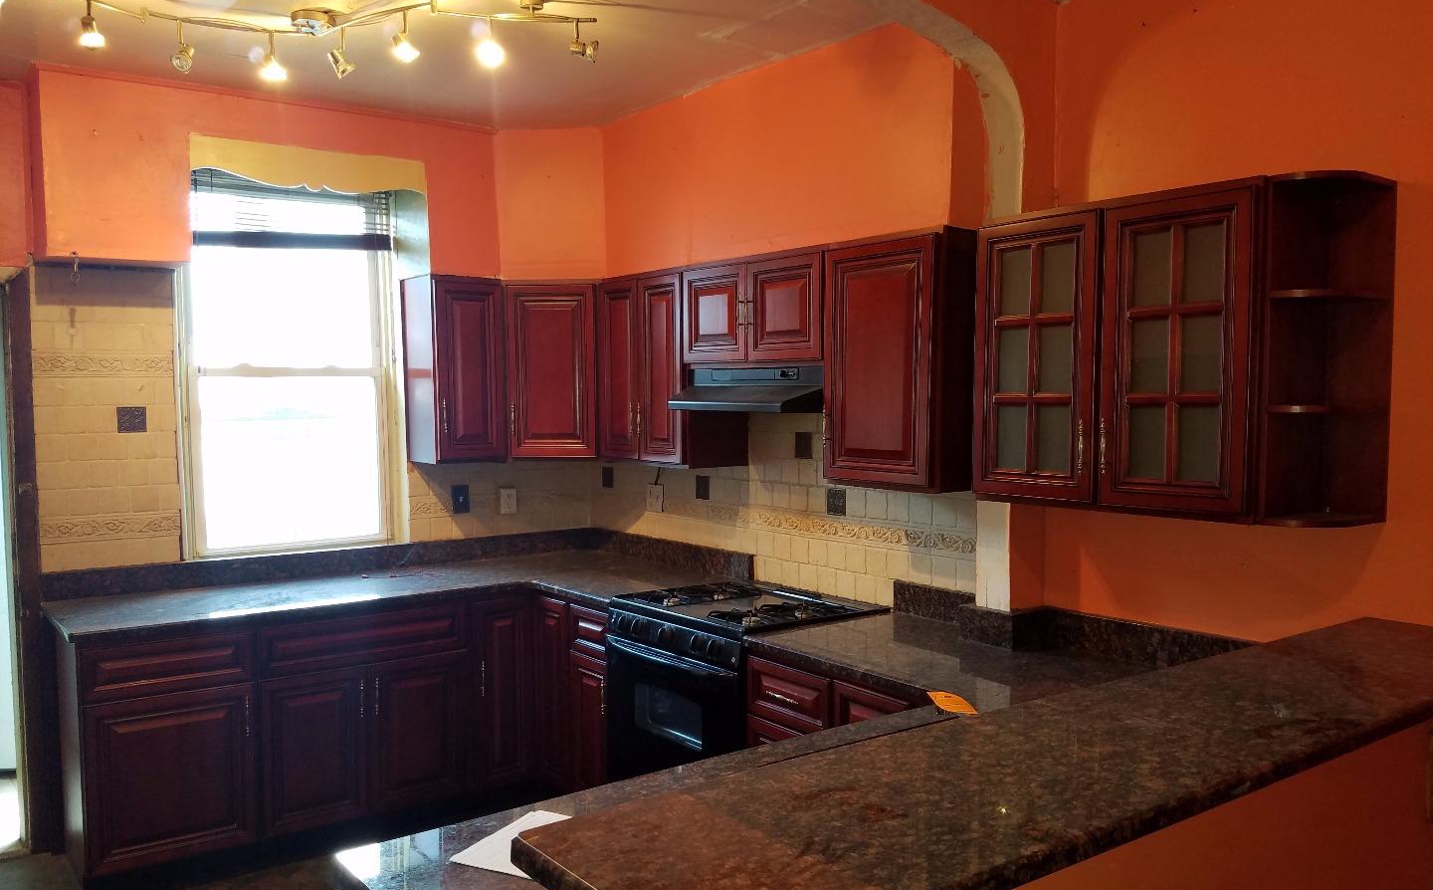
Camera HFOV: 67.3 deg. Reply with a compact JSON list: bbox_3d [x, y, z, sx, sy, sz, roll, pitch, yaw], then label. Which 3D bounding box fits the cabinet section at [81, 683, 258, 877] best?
[{"bbox_3d":[-1.967,1.089,3.797,0.513,0.549,0.560,-2,3,-37],"label":"cabinet section"}]

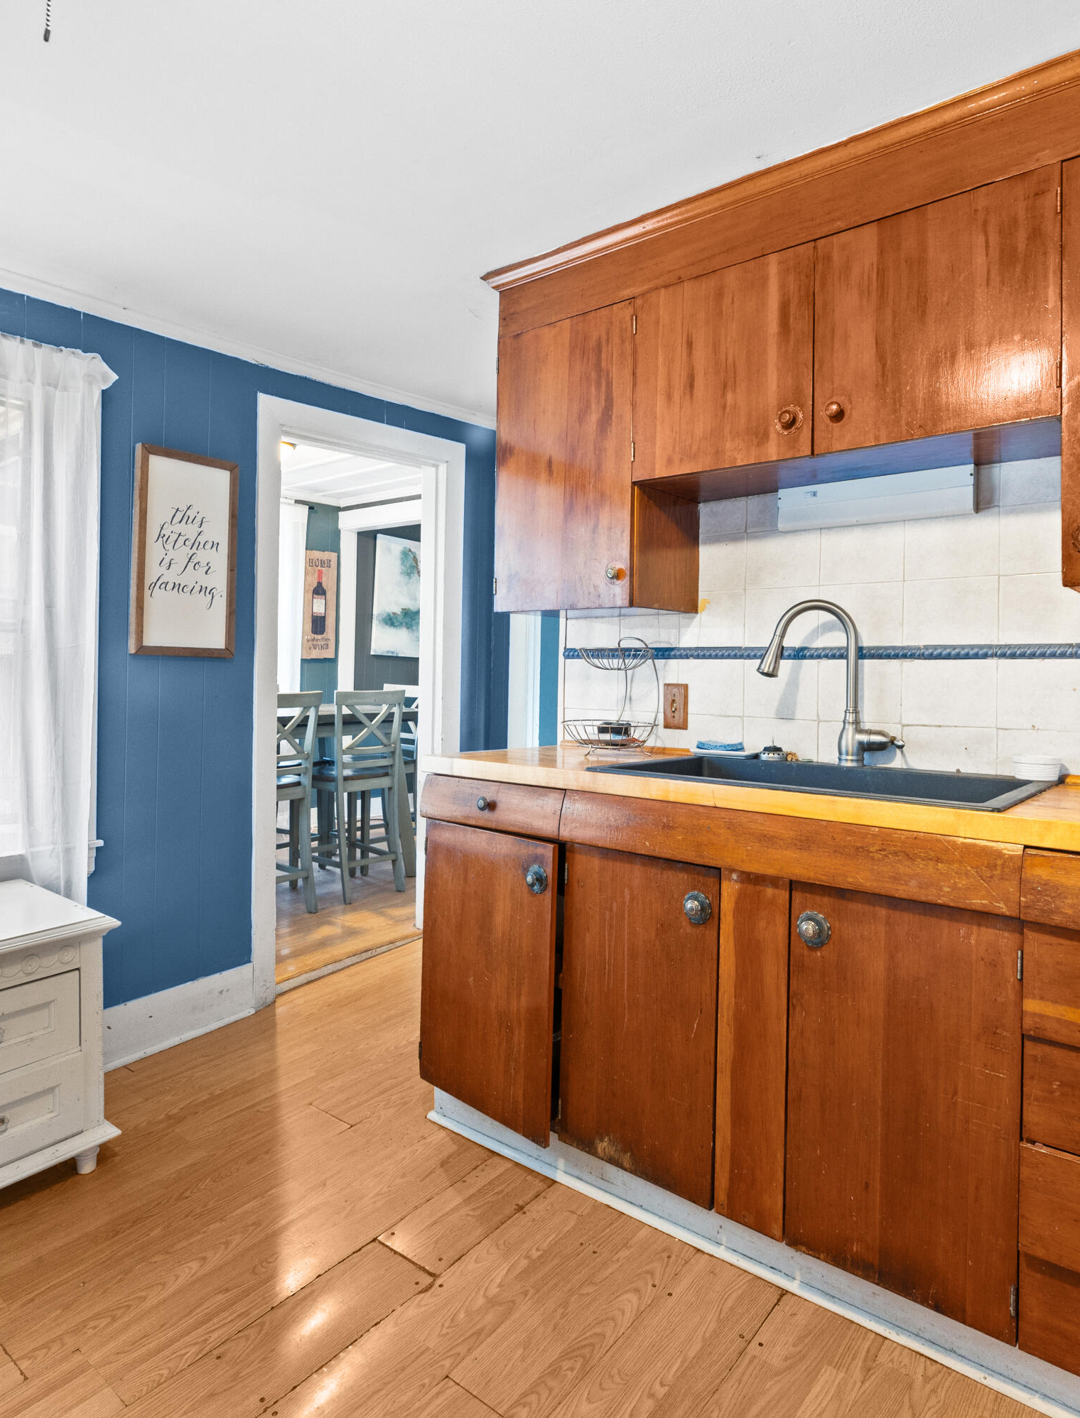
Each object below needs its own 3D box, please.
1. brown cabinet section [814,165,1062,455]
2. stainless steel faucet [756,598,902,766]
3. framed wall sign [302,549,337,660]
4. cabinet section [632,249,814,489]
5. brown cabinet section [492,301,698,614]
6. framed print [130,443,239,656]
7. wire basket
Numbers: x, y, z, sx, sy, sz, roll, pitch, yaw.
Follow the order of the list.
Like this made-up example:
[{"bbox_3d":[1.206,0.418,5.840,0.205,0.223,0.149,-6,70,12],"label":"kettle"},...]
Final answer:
[{"bbox_3d":[0.850,-0.751,1.728,0.436,0.434,0.337,2,4,38],"label":"brown cabinet section"},{"bbox_3d":[0.655,-0.062,1.868,0.300,0.380,0.130,0,1,-9],"label":"stainless steel faucet"},{"bbox_3d":[-1.518,-0.716,5.700,0.030,0.745,0.280,2,2,38],"label":"framed wall sign"},{"bbox_3d":[0.505,-0.766,1.997,0.436,0.434,0.337,2,4,38],"label":"cabinet section"},{"bbox_3d":[0.157,-0.635,2.275,0.443,0.744,0.337,2,4,38],"label":"brown cabinet section"},{"bbox_3d":[-1.107,-0.493,2.580,0.030,0.625,0.320,2,2,38],"label":"framed print"},{"bbox_3d":[0.191,-0.033,2.180,0.250,0.320,0.250,1,1,0],"label":"wire basket"}]

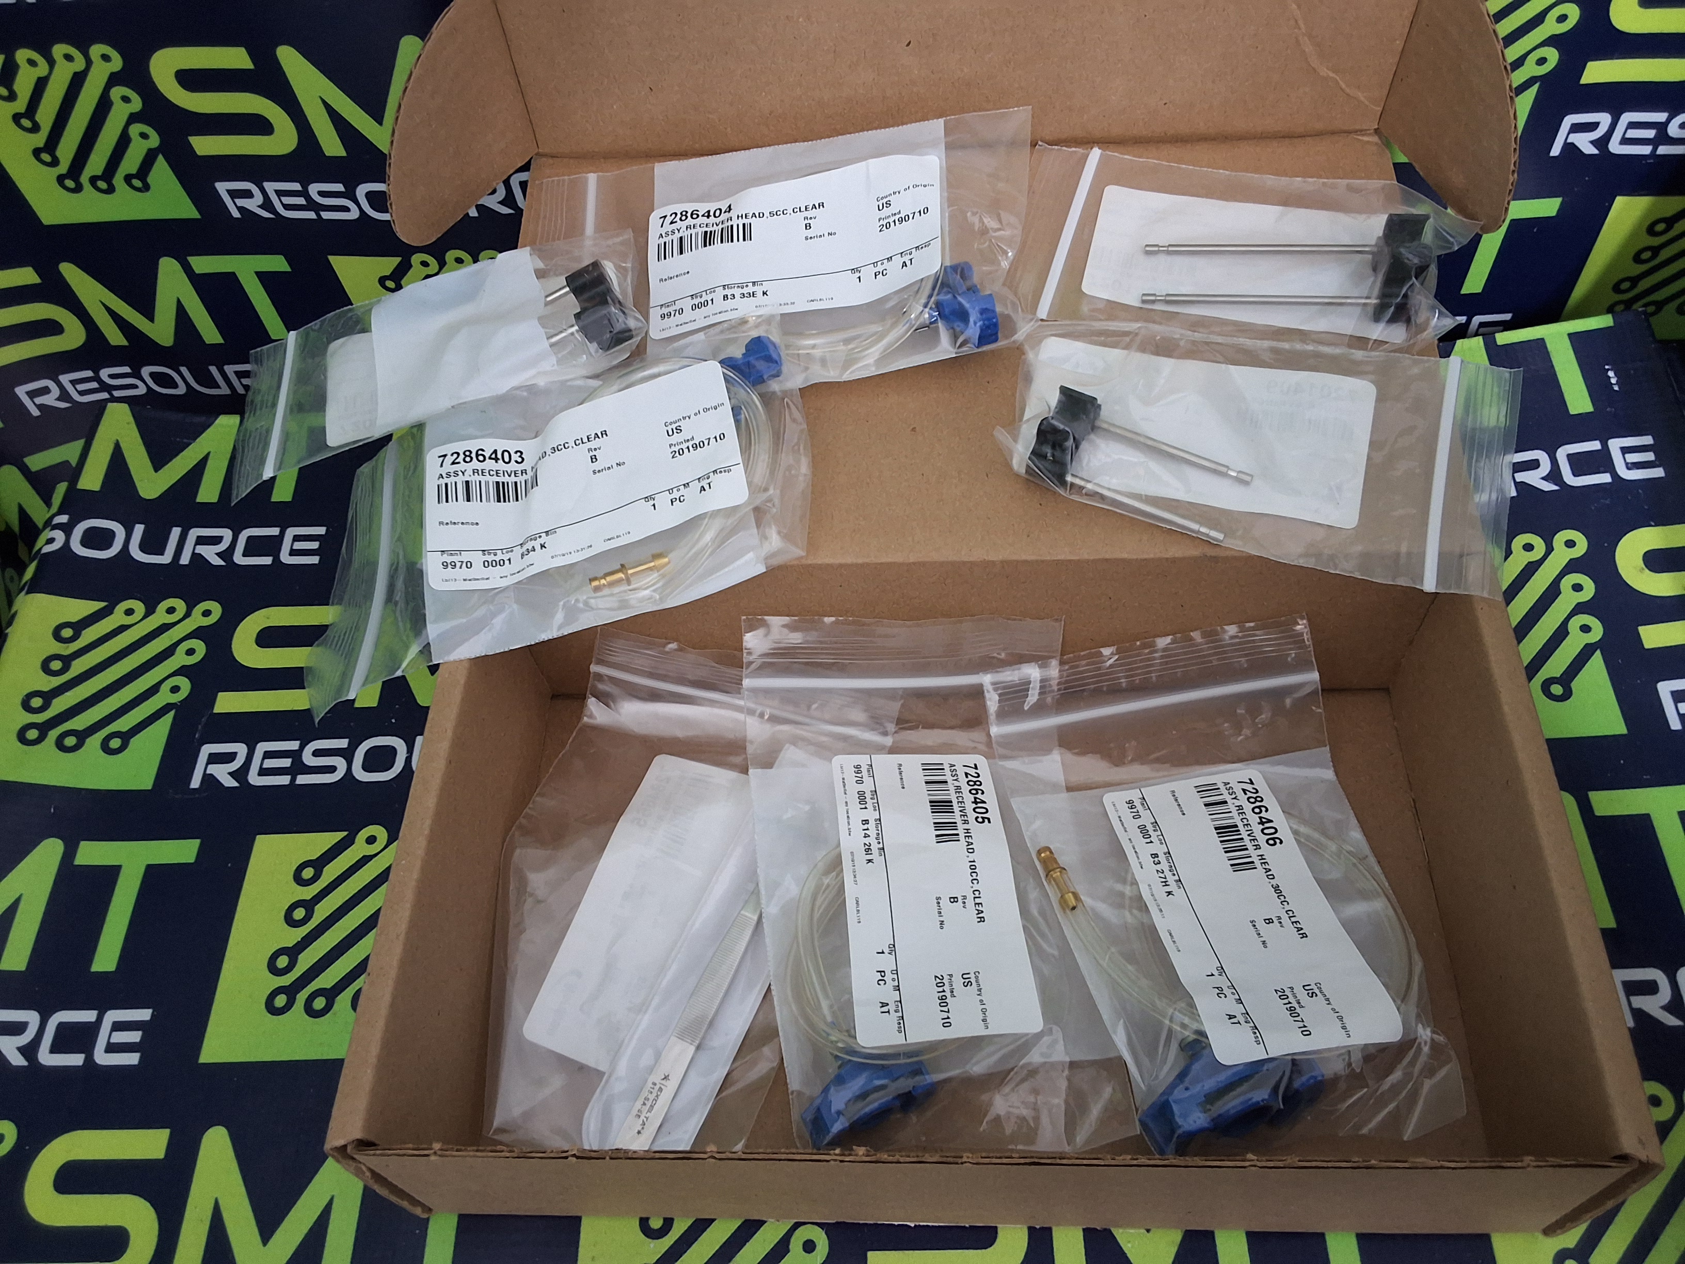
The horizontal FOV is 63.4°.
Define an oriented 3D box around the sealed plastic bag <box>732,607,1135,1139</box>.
[{"bbox_3d":[0.026,0.071,0.398,0.100,0.036,0.153,-5,68,1],"label":"sealed plastic bag"}]

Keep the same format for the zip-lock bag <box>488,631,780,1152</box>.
[{"bbox_3d":[-0.046,0.077,0.406,0.096,0.029,0.151,8,69,9],"label":"zip-lock bag"}]

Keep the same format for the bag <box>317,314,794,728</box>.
[{"bbox_3d":[-0.089,-0.040,0.410,0.165,0.035,0.102,-14,58,12],"label":"bag"}]

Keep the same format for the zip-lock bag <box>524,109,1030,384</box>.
[{"bbox_3d":[-0.026,-0.120,0.439,0.167,0.028,0.102,-3,63,8],"label":"zip-lock bag"}]

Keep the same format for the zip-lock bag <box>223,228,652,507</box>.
[{"bbox_3d":[-0.126,-0.085,0.419,0.131,0.032,0.070,-17,52,6],"label":"zip-lock bag"}]

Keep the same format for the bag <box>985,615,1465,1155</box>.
[{"bbox_3d":[0.107,0.070,0.392,0.102,0.042,0.151,-9,69,-2],"label":"bag"}]

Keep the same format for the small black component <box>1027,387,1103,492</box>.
[{"bbox_3d":[0.064,-0.055,0.391,0.013,0.015,0.034,17,66,12],"label":"small black component"}]

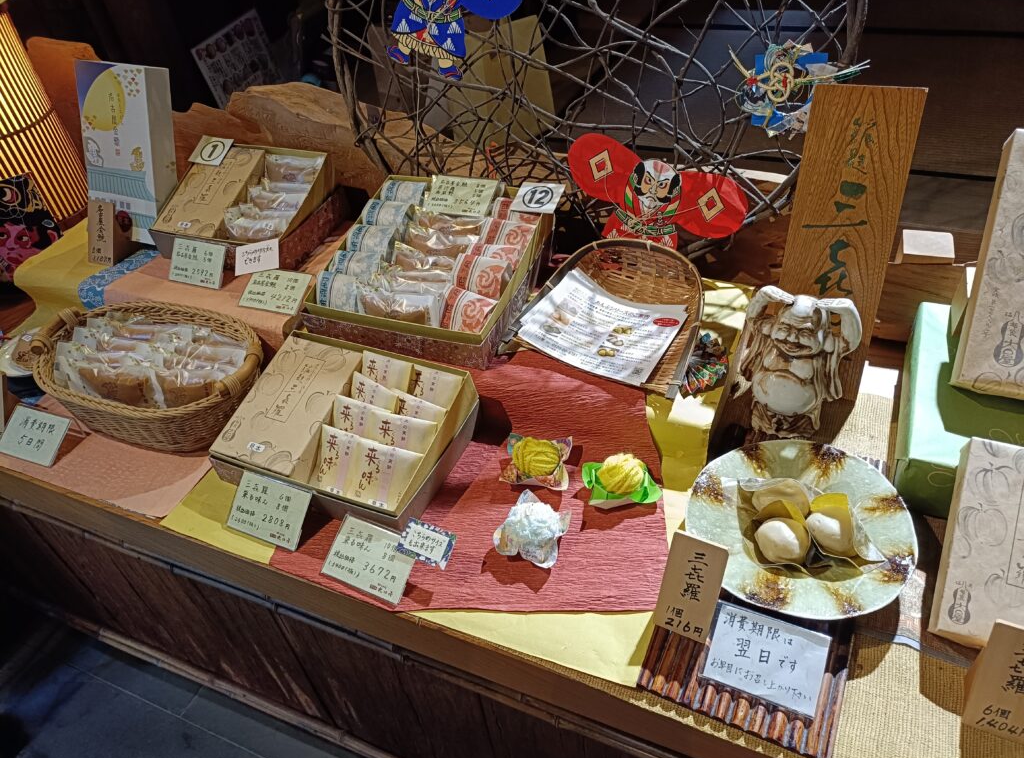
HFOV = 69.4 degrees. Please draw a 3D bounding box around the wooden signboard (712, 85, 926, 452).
[{"bbox_3d":[0.387,-0.151,0.884,0.115,0.369,0.015,8,24,15],"label":"wooden signboard"}]

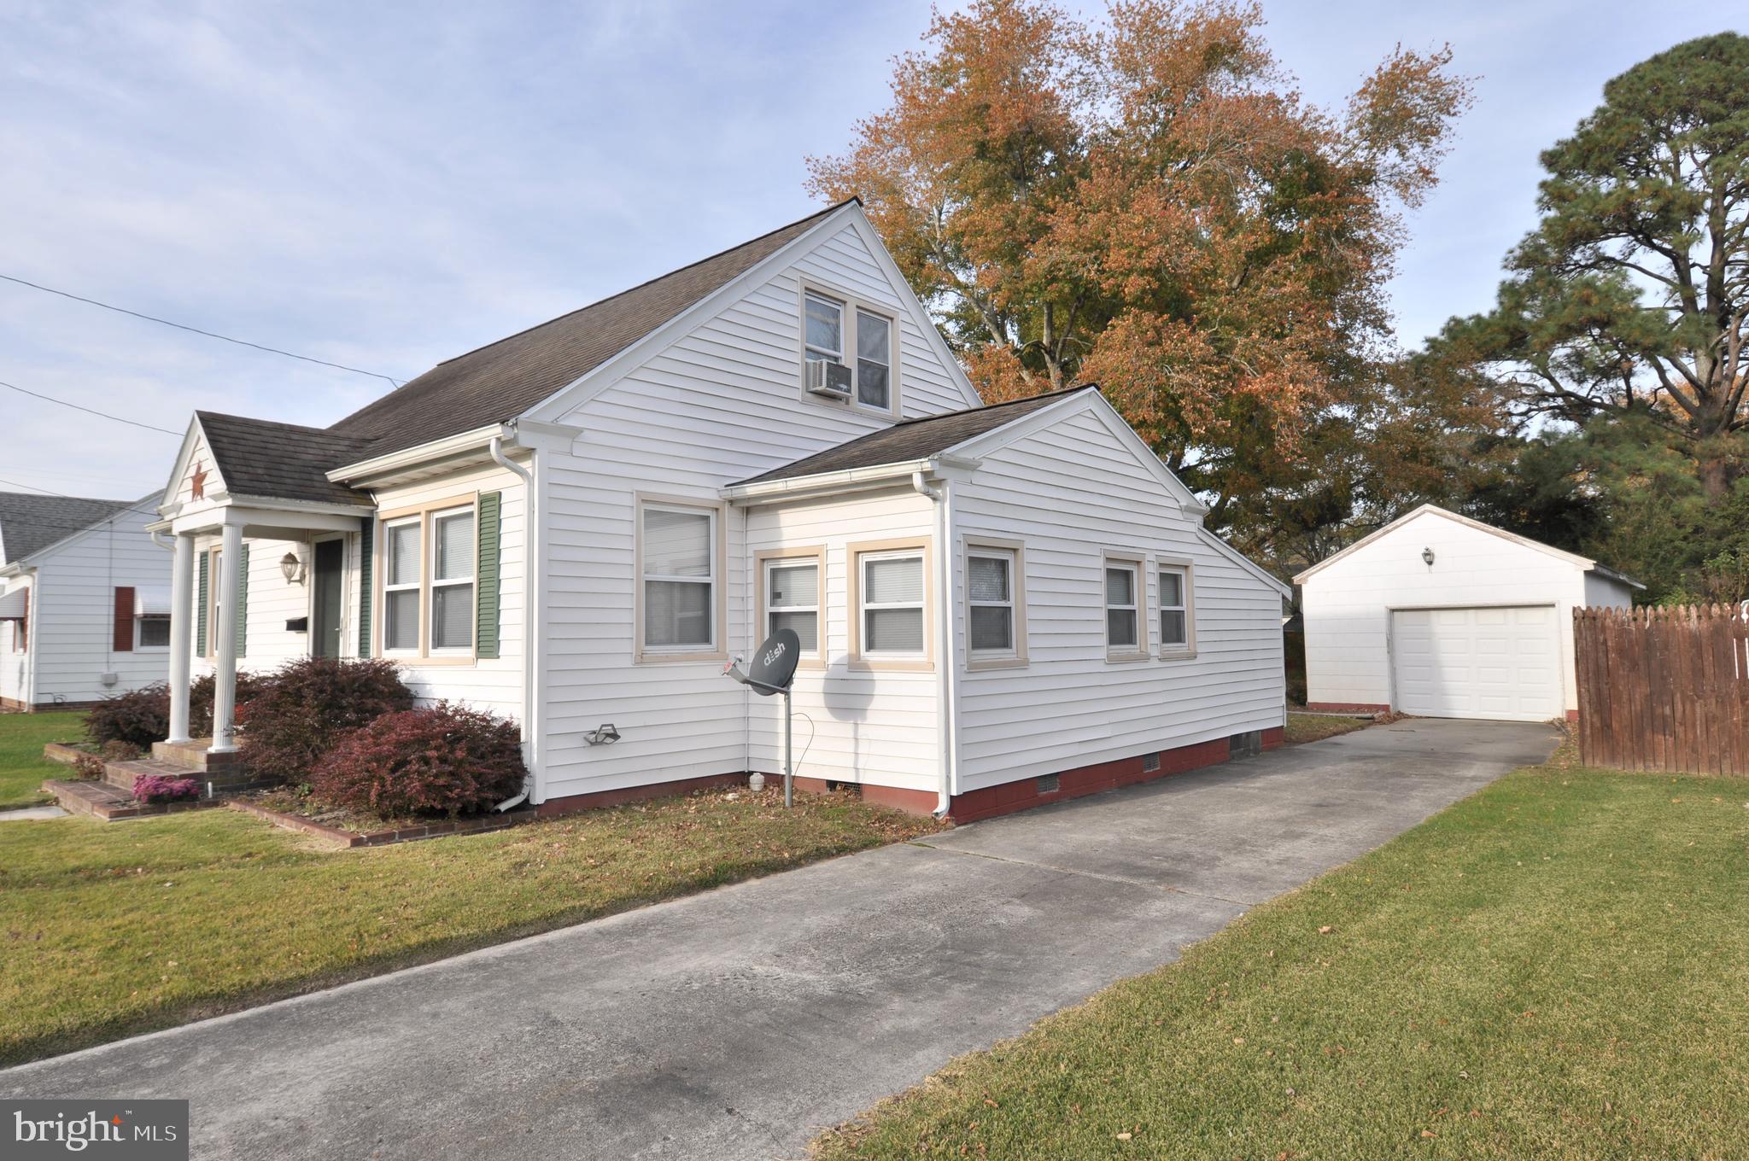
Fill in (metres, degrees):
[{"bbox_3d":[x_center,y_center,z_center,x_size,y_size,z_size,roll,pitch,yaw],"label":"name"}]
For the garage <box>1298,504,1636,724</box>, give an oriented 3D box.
[{"bbox_3d":[12.338,0.644,20.792,4.782,3.766,7.729,-3,-4,41],"label":"garage"}]

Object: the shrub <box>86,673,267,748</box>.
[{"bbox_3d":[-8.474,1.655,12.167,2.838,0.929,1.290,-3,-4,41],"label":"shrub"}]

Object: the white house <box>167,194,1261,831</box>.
[{"bbox_3d":[-2.528,-0.877,13.796,12.191,6.308,11.287,-3,-4,41],"label":"white house"}]

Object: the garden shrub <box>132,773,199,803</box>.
[{"bbox_3d":[-6.451,1.887,9.285,0.490,0.284,0.542,-3,-4,41],"label":"garden shrub"}]

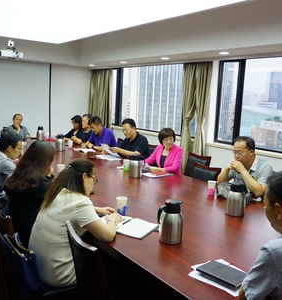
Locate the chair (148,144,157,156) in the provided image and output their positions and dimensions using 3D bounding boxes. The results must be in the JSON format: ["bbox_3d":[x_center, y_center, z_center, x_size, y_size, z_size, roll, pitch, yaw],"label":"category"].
[{"bbox_3d":[-0.041,0.393,4.857,0.580,0.930,0.500,-4,11,-37],"label":"chair"}]

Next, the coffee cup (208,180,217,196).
[{"bbox_3d":[0.650,0.351,3.055,0.078,0.116,0.078,2,9,0],"label":"coffee cup"}]

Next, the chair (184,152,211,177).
[{"bbox_3d":[0.556,0.535,4.301,0.560,0.920,0.450,-5,11,-39],"label":"chair"}]

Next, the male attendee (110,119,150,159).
[{"bbox_3d":[-0.239,0.198,4.917,0.520,1.280,0.700,11,12,43],"label":"male attendee"}]

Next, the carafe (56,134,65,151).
[{"bbox_3d":[-1.202,-0.110,5.059,0.138,0.244,0.170,2,9,-3],"label":"carafe"}]

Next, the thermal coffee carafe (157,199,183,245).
[{"bbox_3d":[0.171,0.428,2.029,0.180,0.250,0.140,-3,10,-30],"label":"thermal coffee carafe"}]

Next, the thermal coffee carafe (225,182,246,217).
[{"bbox_3d":[0.746,0.372,2.599,0.180,0.246,0.148,-4,11,-37],"label":"thermal coffee carafe"}]

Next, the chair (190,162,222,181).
[{"bbox_3d":[0.515,0.640,3.584,0.560,0.920,0.450,-5,11,-39],"label":"chair"}]

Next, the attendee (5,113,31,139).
[{"bbox_3d":[-2.312,-0.081,6.364,0.520,1.190,0.680,-4,11,-35],"label":"attendee"}]

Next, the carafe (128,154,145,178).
[{"bbox_3d":[-0.034,0.172,3.683,0.180,0.250,0.140,2,8,0],"label":"carafe"}]

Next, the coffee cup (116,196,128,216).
[{"bbox_3d":[-0.134,0.417,2.480,0.083,0.114,0.083,3,9,0],"label":"coffee cup"}]

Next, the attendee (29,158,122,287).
[{"bbox_3d":[-0.386,0.654,2.134,0.700,1.230,0.500,-5,12,-40],"label":"attendee"}]

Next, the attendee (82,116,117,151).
[{"bbox_3d":[-0.687,0.075,5.601,0.520,1.270,0.800,10,12,38],"label":"attendee"}]

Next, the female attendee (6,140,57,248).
[{"bbox_3d":[-0.763,0.540,2.716,0.660,1.240,0.480,-6,12,-42],"label":"female attendee"}]

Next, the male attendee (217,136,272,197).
[{"bbox_3d":[1.033,0.522,3.303,0.640,1.280,0.510,-3,10,-33],"label":"male attendee"}]

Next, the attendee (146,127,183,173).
[{"bbox_3d":[0.242,0.355,4.220,0.480,1.230,0.680,9,11,36],"label":"attendee"}]

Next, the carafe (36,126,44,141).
[{"bbox_3d":[-1.794,-0.291,6.039,0.138,0.244,0.170,2,9,-3],"label":"carafe"}]

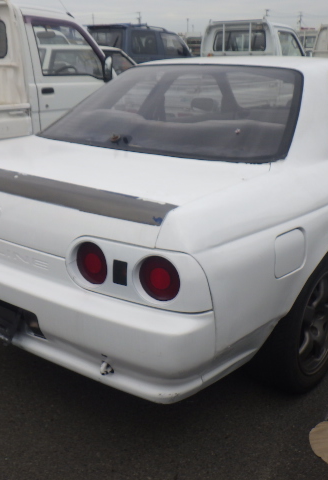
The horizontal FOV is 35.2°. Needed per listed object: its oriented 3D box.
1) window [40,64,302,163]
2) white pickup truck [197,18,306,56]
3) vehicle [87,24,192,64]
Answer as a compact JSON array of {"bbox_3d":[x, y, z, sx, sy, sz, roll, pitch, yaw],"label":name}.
[{"bbox_3d":[0.035,-0.624,2.403,1.370,0.110,0.730,14,52,36],"label":"window"},{"bbox_3d":[1.000,-2.550,8.250,1.420,1.820,3.280,14,25,34],"label":"white pickup truck"},{"bbox_3d":[-0.094,-4.686,13.941,1.700,1.870,4.000,18,28,41],"label":"vehicle"}]

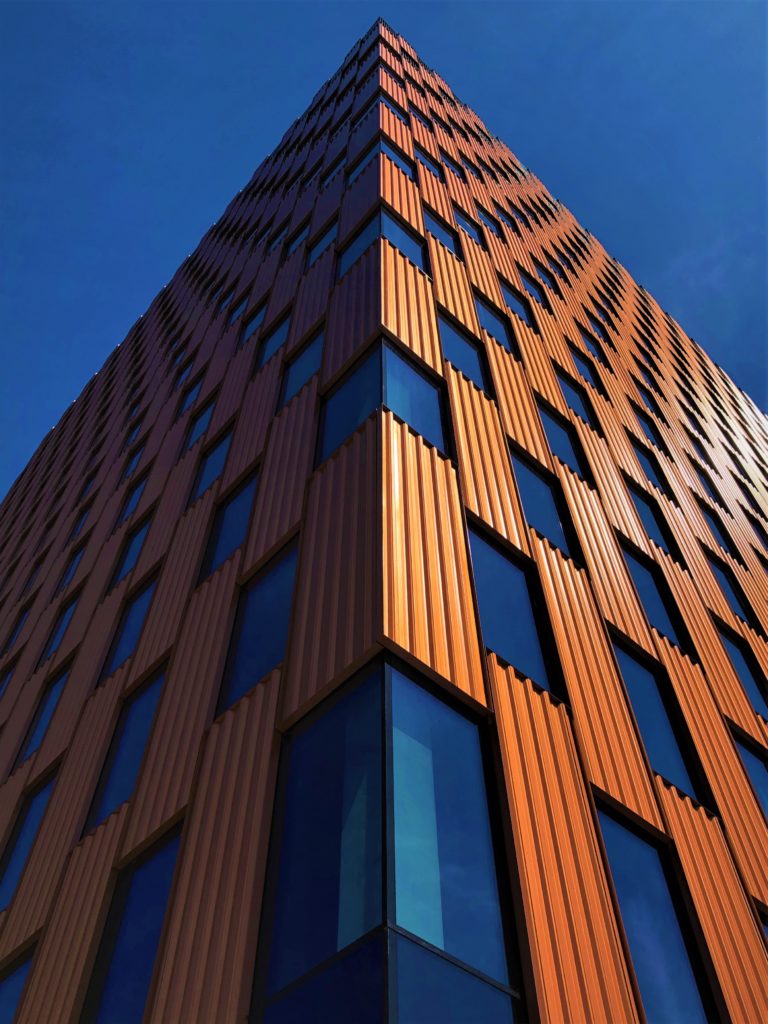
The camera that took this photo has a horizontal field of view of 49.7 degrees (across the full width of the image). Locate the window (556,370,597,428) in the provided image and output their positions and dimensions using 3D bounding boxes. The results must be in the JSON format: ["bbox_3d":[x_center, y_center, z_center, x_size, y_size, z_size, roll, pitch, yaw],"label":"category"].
[{"bbox_3d":[4.347,-2.624,19.032,1.220,2.350,0.200,35,-61,-23],"label":"window"}]

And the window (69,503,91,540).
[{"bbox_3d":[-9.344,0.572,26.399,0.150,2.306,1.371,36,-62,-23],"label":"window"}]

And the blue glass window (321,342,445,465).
[{"bbox_3d":[-0.035,-1.591,12.145,1.636,2.410,0.857,-3,-54,2],"label":"blue glass window"}]

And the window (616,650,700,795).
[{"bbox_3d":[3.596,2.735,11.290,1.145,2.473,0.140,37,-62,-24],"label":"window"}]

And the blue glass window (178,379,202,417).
[{"bbox_3d":[-5.511,-3.216,23.784,0.122,2.218,1.199,36,-62,-23],"label":"blue glass window"}]

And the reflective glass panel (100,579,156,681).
[{"bbox_3d":[-4.362,2.057,14.729,0.150,2.410,1.371,36,-62,-23],"label":"reflective glass panel"}]

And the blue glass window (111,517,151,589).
[{"bbox_3d":[-5.525,0.992,18.549,0.140,2.473,1.286,35,-61,-23],"label":"blue glass window"}]

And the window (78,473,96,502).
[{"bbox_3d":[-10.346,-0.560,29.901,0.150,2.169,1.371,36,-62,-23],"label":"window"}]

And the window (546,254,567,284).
[{"bbox_3d":[6.873,-9.687,33.290,1.199,2.218,0.122,36,-62,-23],"label":"window"}]

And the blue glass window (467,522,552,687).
[{"bbox_3d":[1.418,1.155,9.722,1.199,2.218,0.122,36,-62,-23],"label":"blue glass window"}]

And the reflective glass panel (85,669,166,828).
[{"bbox_3d":[-3.386,3.187,11.066,0.122,2.218,1.199,36,-62,-23],"label":"reflective glass panel"}]

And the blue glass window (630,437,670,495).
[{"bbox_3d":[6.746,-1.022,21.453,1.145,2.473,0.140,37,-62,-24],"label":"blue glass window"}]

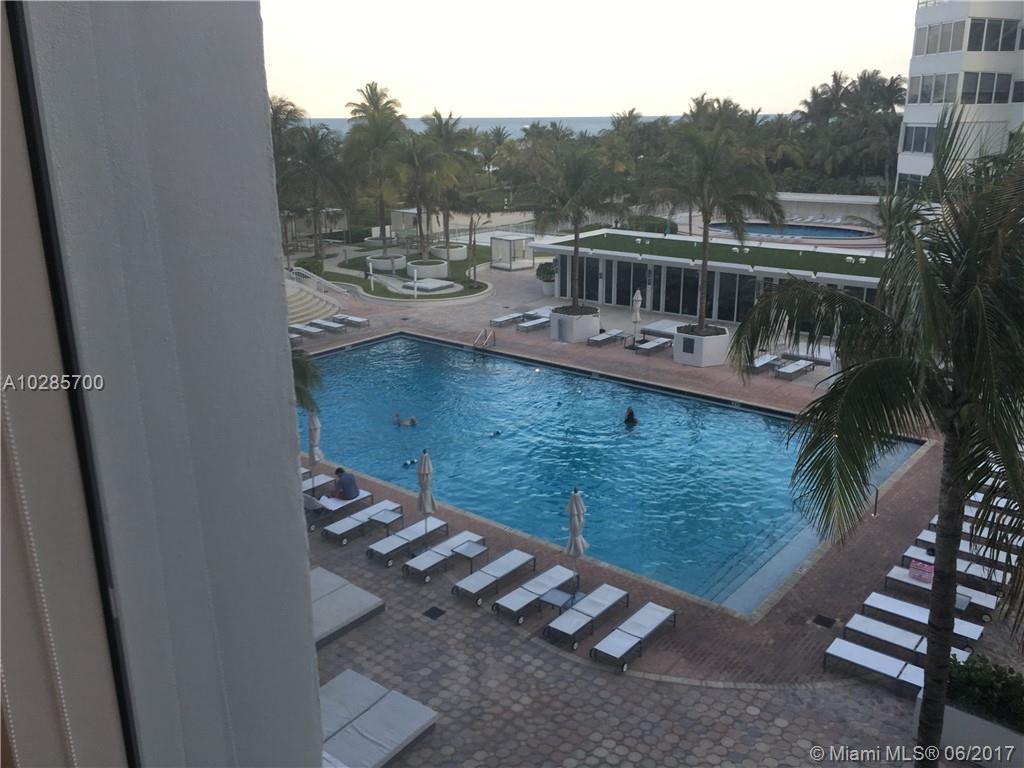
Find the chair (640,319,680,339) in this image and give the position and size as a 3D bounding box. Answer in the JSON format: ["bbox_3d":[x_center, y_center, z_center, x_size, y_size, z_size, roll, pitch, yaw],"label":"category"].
[{"bbox_3d":[7.300,-2.388,39.475,1.900,0.470,2.120,13,22,37],"label":"chair"}]

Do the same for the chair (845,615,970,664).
[{"bbox_3d":[7.415,4.932,16.114,2.060,0.370,0.610,13,22,38],"label":"chair"}]

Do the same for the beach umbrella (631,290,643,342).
[{"bbox_3d":[5.606,-3.060,38.252,0.460,2.450,0.460,0,17,0],"label":"beach umbrella"}]

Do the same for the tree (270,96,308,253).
[{"bbox_3d":[-15.888,-14.470,59.915,3.600,10.639,3.600,0,17,0],"label":"tree"}]

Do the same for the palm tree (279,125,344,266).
[{"bbox_3d":[-13.751,-13.285,60.130,4.800,9.200,4.800,-4,18,-12],"label":"palm tree"}]

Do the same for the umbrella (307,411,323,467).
[{"bbox_3d":[-5.218,1.885,22.514,0.480,2.550,0.480,14,22,38],"label":"umbrella"}]

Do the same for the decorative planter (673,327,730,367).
[{"bbox_3d":[7.838,-1.614,35.810,2.300,1.250,2.350,2,17,6],"label":"decorative planter"}]

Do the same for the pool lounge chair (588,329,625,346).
[{"bbox_3d":[4.279,-2.030,38.694,0.590,0.380,2.000,12,21,35],"label":"pool lounge chair"}]

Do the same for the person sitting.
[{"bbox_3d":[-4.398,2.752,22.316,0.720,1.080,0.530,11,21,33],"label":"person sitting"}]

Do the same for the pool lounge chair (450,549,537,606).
[{"bbox_3d":[-0.365,4.205,18.627,0.610,0.370,2.060,14,22,38],"label":"pool lounge chair"}]

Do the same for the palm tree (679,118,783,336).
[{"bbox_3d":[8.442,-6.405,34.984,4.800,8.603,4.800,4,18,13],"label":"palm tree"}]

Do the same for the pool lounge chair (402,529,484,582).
[{"bbox_3d":[-1.511,3.967,19.594,0.620,0.345,2.020,14,22,38],"label":"pool lounge chair"}]

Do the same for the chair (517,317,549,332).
[{"bbox_3d":[1.171,-2.780,40.950,0.610,0.370,2.060,14,22,38],"label":"chair"}]

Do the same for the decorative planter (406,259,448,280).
[{"bbox_3d":[-5.476,-7.420,55.442,2.600,0.840,2.550,0,17,0],"label":"decorative planter"}]

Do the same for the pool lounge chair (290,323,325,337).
[{"bbox_3d":[-9.640,-2.463,40.432,2.000,0.370,0.590,14,22,38],"label":"pool lounge chair"}]

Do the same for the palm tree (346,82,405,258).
[{"bbox_3d":[-8.680,-13.642,55.365,4.100,10.976,4.100,0,17,0],"label":"palm tree"}]

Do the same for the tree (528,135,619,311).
[{"bbox_3d":[2.751,-7.081,38.382,4.300,7.506,4.300,0,17,0],"label":"tree"}]

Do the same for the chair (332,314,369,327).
[{"bbox_3d":[-7.933,-3.078,42.348,2.000,0.380,0.590,13,22,38],"label":"chair"}]

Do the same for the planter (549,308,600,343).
[{"bbox_3d":[2.901,-2.728,39.233,2.350,1.270,2.100,14,22,38],"label":"planter"}]

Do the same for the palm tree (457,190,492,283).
[{"bbox_3d":[-2.328,-8.967,52.415,2.200,5.550,2.200,0,17,0],"label":"palm tree"}]

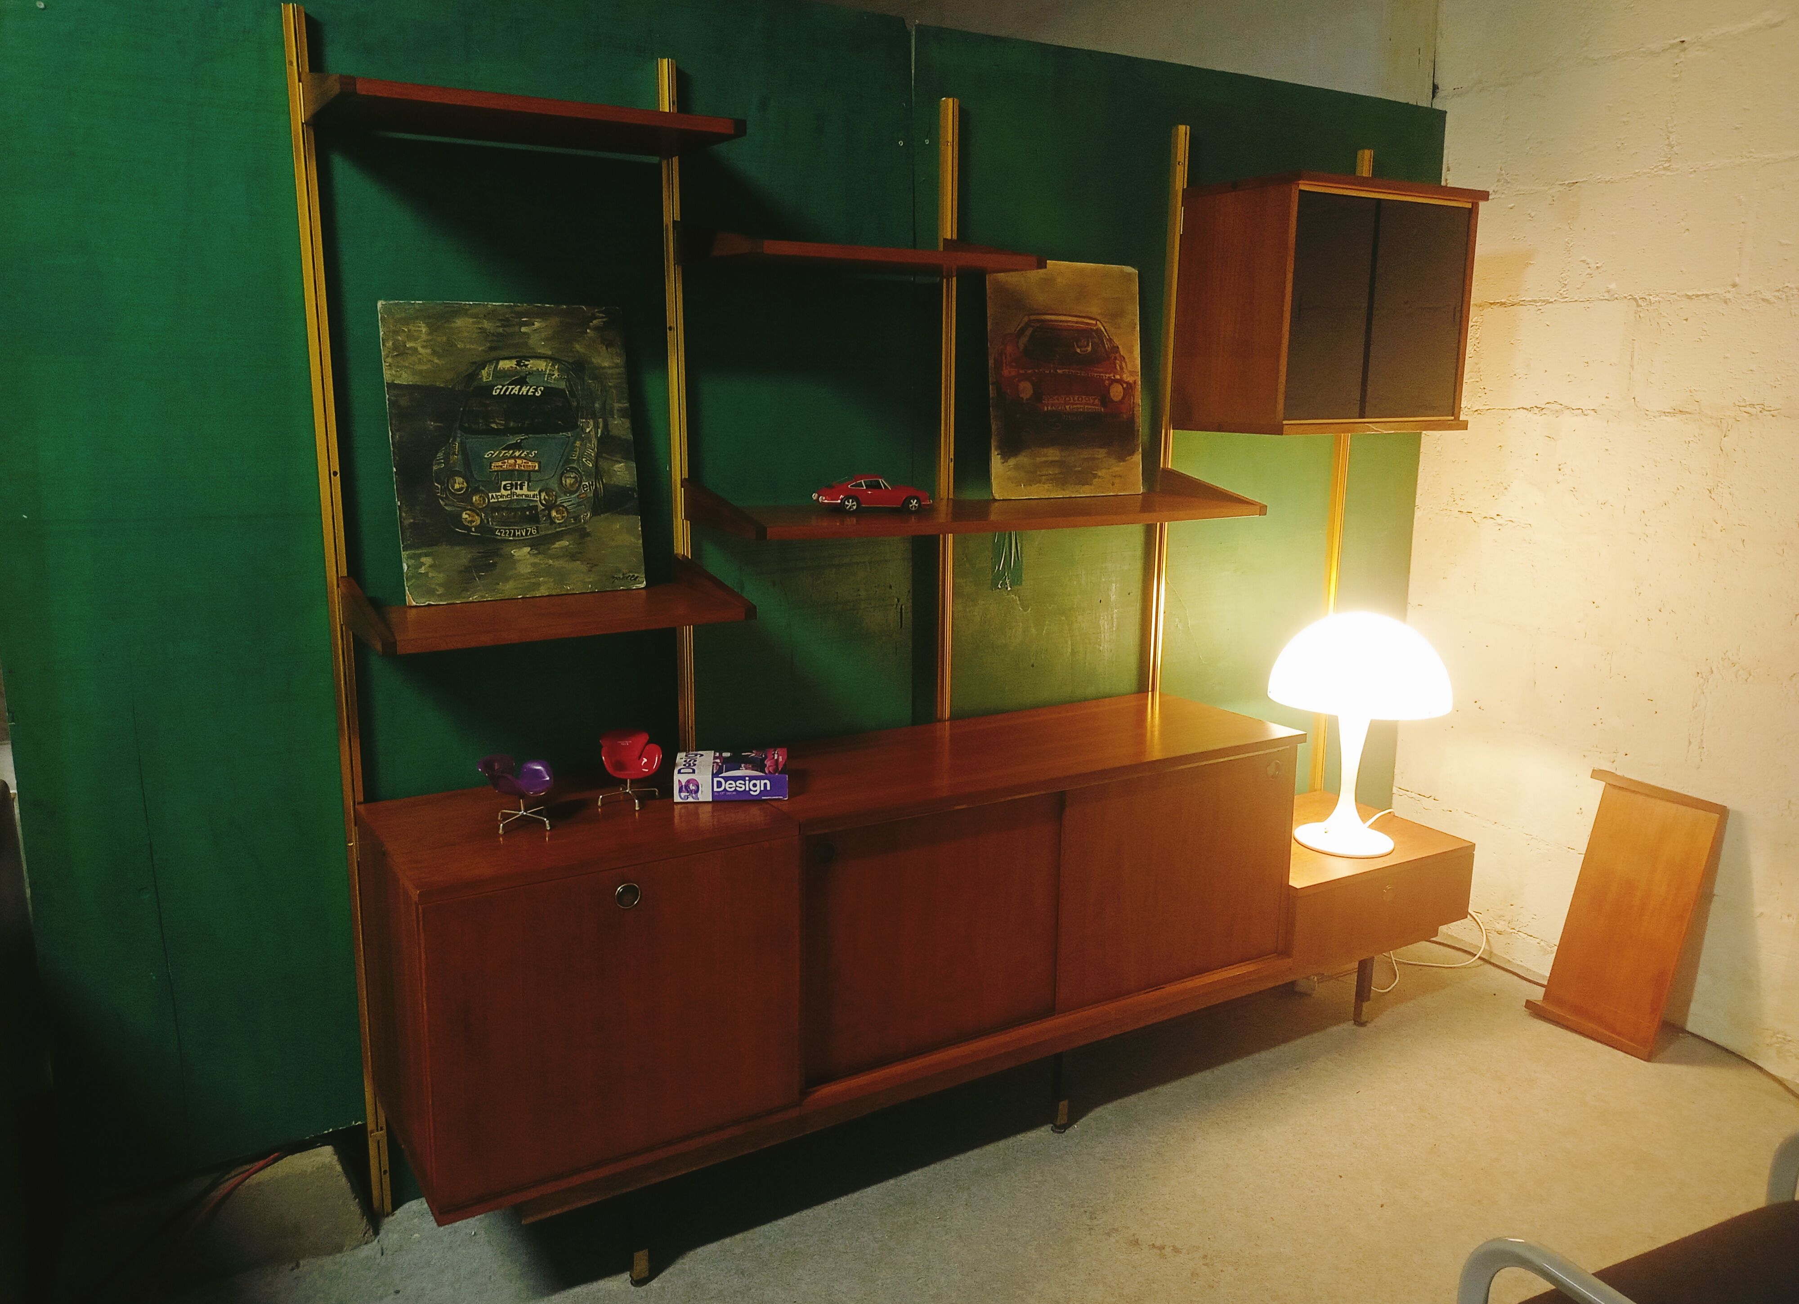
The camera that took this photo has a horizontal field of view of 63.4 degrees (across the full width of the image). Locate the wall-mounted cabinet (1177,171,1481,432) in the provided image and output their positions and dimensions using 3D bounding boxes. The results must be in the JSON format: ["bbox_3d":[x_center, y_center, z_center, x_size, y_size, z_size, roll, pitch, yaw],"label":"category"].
[{"bbox_3d":[0.979,-0.774,3.319,0.610,0.532,0.345,-6,13,-32],"label":"wall-mounted cabinet"}]

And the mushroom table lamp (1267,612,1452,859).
[{"bbox_3d":[1.057,0.184,3.377,0.403,0.548,0.403,-6,13,-32],"label":"mushroom table lamp"}]

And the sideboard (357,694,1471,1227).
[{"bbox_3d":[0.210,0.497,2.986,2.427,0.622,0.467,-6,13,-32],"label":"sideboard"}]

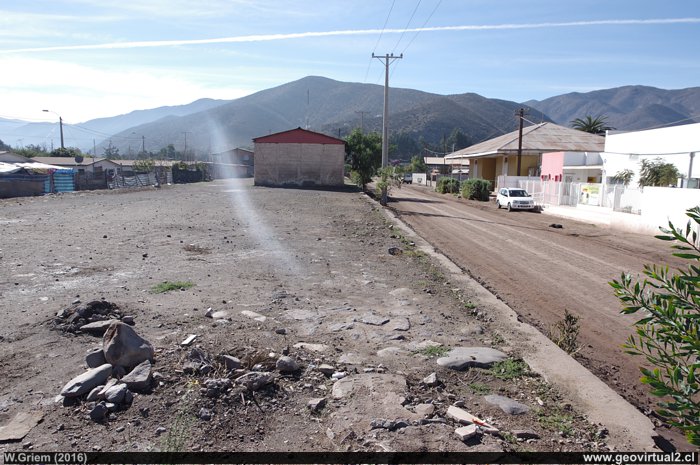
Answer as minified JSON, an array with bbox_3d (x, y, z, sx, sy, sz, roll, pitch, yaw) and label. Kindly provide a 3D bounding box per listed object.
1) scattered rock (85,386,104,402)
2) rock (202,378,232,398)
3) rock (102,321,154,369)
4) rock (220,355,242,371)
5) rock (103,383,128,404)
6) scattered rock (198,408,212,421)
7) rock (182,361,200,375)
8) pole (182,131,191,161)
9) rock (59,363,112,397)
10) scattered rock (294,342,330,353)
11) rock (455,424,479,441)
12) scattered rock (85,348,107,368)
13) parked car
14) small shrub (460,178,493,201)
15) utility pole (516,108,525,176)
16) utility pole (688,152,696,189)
[{"bbox_3d":[-2.157,1.369,3.952,0.126,0.110,0.113,0,8,0],"label":"scattered rock"},{"bbox_3d":[-1.033,1.216,3.641,0.208,0.106,0.138,1,7,0],"label":"rock"},{"bbox_3d":[-2.043,1.033,4.300,0.440,0.380,0.370,-3,7,-26],"label":"rock"},{"bbox_3d":[-1.036,1.140,4.090,0.163,0.102,0.133,1,7,0],"label":"rock"},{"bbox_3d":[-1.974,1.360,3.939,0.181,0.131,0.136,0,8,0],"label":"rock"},{"bbox_3d":[-1.030,1.298,3.324,0.079,0.061,0.069,1,7,0],"label":"scattered rock"},{"bbox_3d":[-1.394,1.189,4.100,0.150,0.110,0.130,-2,7,-19],"label":"rock"},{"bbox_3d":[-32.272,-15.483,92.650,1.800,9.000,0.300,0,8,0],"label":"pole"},{"bbox_3d":[-2.267,1.280,4.030,0.200,0.200,0.430,7,11,41],"label":"rock"},{"bbox_3d":[-0.364,1.068,4.333,0.330,0.050,0.150,1,7,-2],"label":"scattered rock"},{"bbox_3d":[0.786,1.353,3.153,0.146,0.045,0.092,-5,9,-38],"label":"rock"},{"bbox_3d":[-2.295,1.136,4.220,0.200,0.160,0.180,-4,8,-28],"label":"scattered rock"},{"bbox_3d":[12.727,-2.512,35.800,1.750,1.700,4.400,1,7,6],"label":"parked car"},{"bbox_3d":[12.484,-4.214,46.000,2.900,2.150,2.600,0,7,0],"label":"small shrub"},{"bbox_3d":[14.549,-6.416,39.906,0.350,8.200,0.350,1,7,-2],"label":"utility pole"},{"bbox_3d":[15.187,-1.704,20.866,0.180,3.700,0.180,1,7,-2],"label":"utility pole"}]

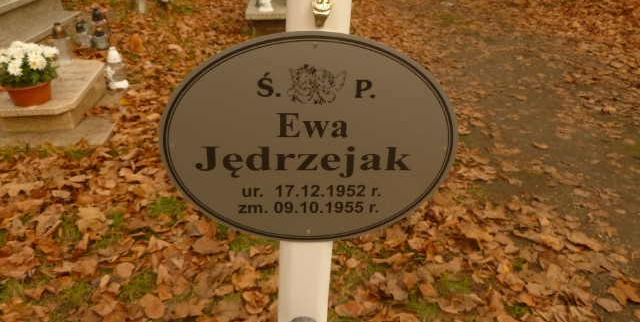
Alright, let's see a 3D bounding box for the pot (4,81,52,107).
[{"bbox_3d":[-1.239,-0.296,2.220,0.180,0.090,0.180,2,26,-1],"label":"pot"}]

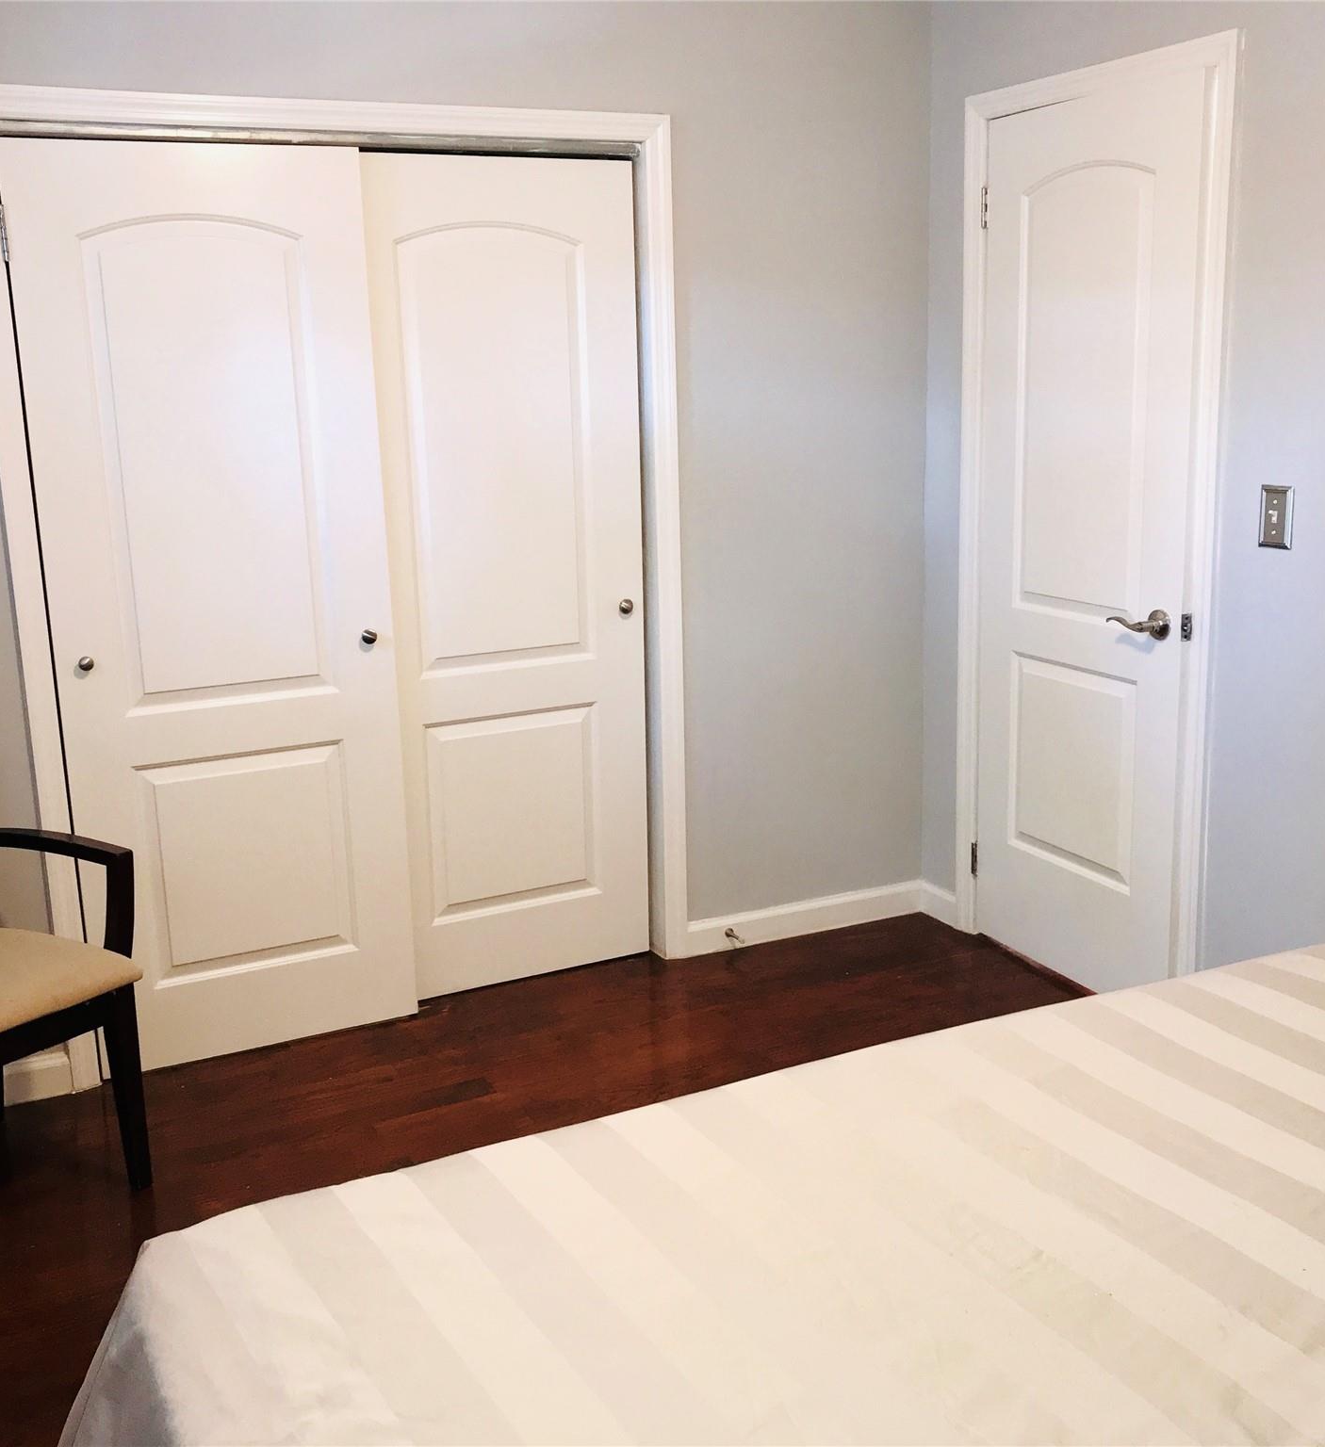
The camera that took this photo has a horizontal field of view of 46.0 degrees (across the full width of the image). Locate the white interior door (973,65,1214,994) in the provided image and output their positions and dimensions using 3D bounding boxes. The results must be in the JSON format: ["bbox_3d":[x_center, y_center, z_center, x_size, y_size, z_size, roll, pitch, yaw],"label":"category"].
[{"bbox_3d":[0.969,-0.367,3.607,0.038,2.030,0.713,-7,14,-22],"label":"white interior door"}]

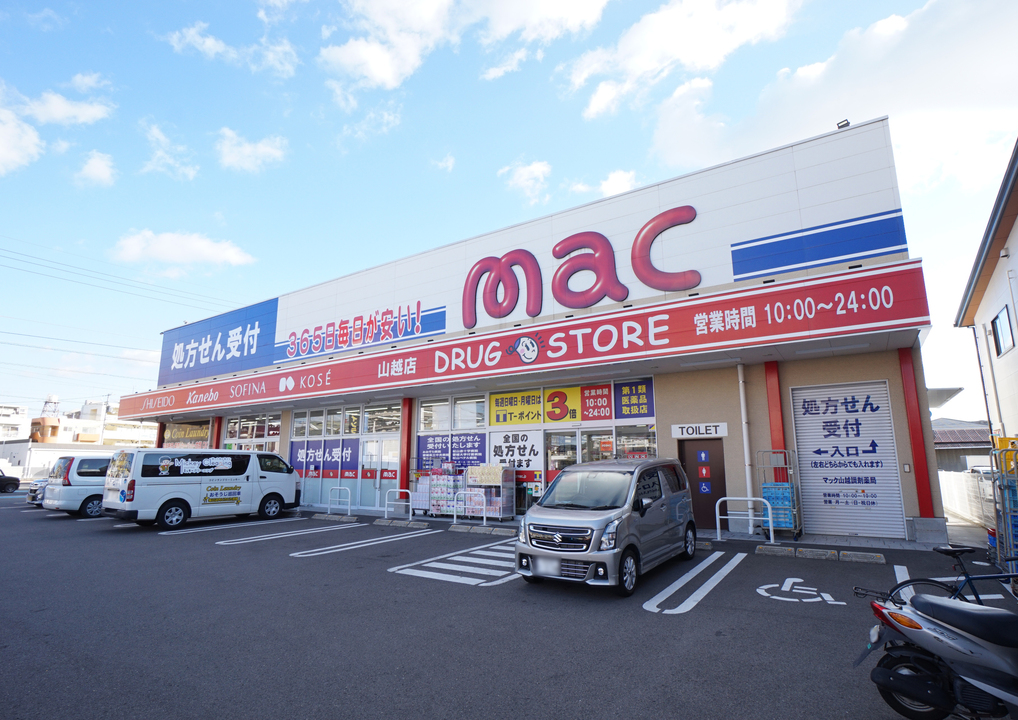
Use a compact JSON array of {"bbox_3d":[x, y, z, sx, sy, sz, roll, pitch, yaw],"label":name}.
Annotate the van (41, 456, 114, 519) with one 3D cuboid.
[{"bbox_3d":[-12.782,4.338,16.721,1.695,1.850,4.680,-8,-15,32],"label":"van"}]

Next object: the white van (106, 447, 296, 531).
[{"bbox_3d":[-8.534,3.665,13.967,1.695,1.980,4.695,-9,-15,35],"label":"white van"}]

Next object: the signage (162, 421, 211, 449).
[{"bbox_3d":[-16.144,3.757,23.991,4.625,1.432,0.050,-8,-14,30],"label":"signage"}]

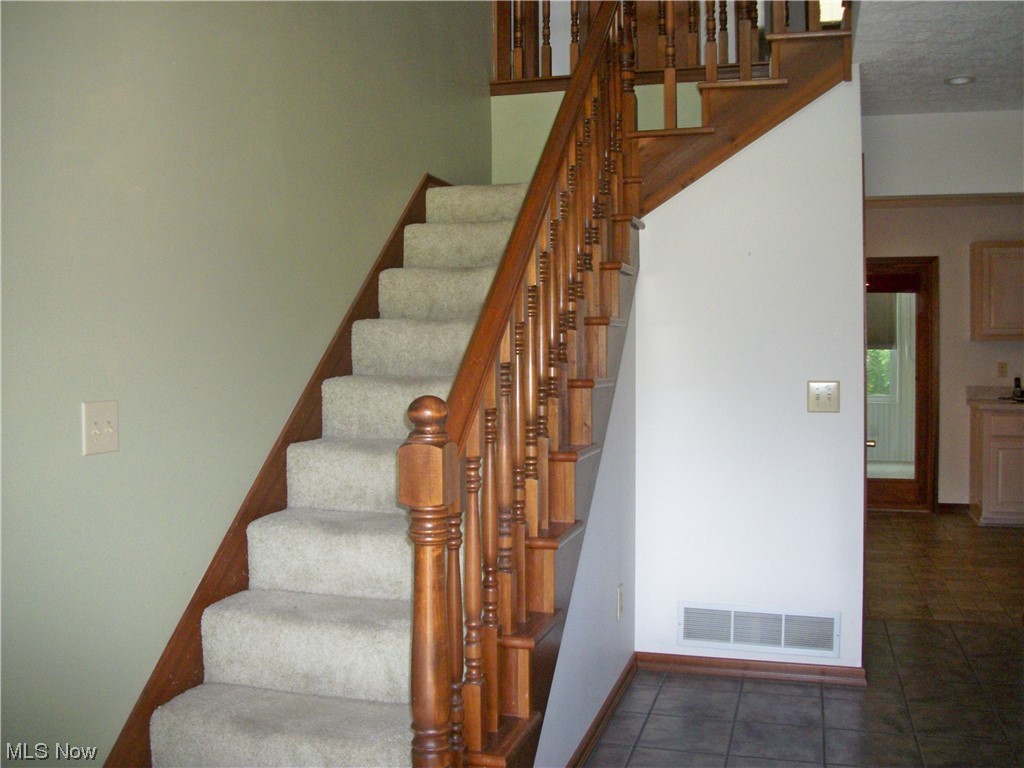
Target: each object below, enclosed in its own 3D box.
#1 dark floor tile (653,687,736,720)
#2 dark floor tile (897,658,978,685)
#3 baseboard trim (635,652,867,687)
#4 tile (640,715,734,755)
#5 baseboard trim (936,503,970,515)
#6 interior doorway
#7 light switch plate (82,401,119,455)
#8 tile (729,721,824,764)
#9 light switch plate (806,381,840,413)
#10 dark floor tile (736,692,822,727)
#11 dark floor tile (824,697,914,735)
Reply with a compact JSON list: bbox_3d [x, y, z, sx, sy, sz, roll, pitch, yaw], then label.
[{"bbox_3d":[0.683,1.185,3.486,0.297,0.010,0.295,0,2,17],"label":"dark floor tile"},{"bbox_3d":[1.706,1.155,3.785,0.297,0.010,0.295,0,2,17],"label":"dark floor tile"},{"bbox_3d":[0.931,1.134,3.751,0.898,0.072,0.022,0,2,17],"label":"baseboard trim"},{"bbox_3d":[0.594,1.193,3.199,0.297,0.010,0.295,0,2,17],"label":"tile"},{"bbox_3d":[3.475,0.986,7.389,0.249,0.085,0.017,0,2,17],"label":"baseboard trim"},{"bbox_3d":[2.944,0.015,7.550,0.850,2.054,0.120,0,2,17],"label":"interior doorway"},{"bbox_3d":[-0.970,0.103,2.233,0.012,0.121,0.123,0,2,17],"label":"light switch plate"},{"bbox_3d":[0.879,1.189,3.113,0.297,0.010,0.295,0,2,17],"label":"tile"},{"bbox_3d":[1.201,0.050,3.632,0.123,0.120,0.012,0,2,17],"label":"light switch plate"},{"bbox_3d":[0.969,1.181,3.399,0.297,0.010,0.295,0,2,17],"label":"dark floor tile"},{"bbox_3d":[1.252,1.176,3.314,0.297,0.010,0.295,0,2,17],"label":"dark floor tile"}]

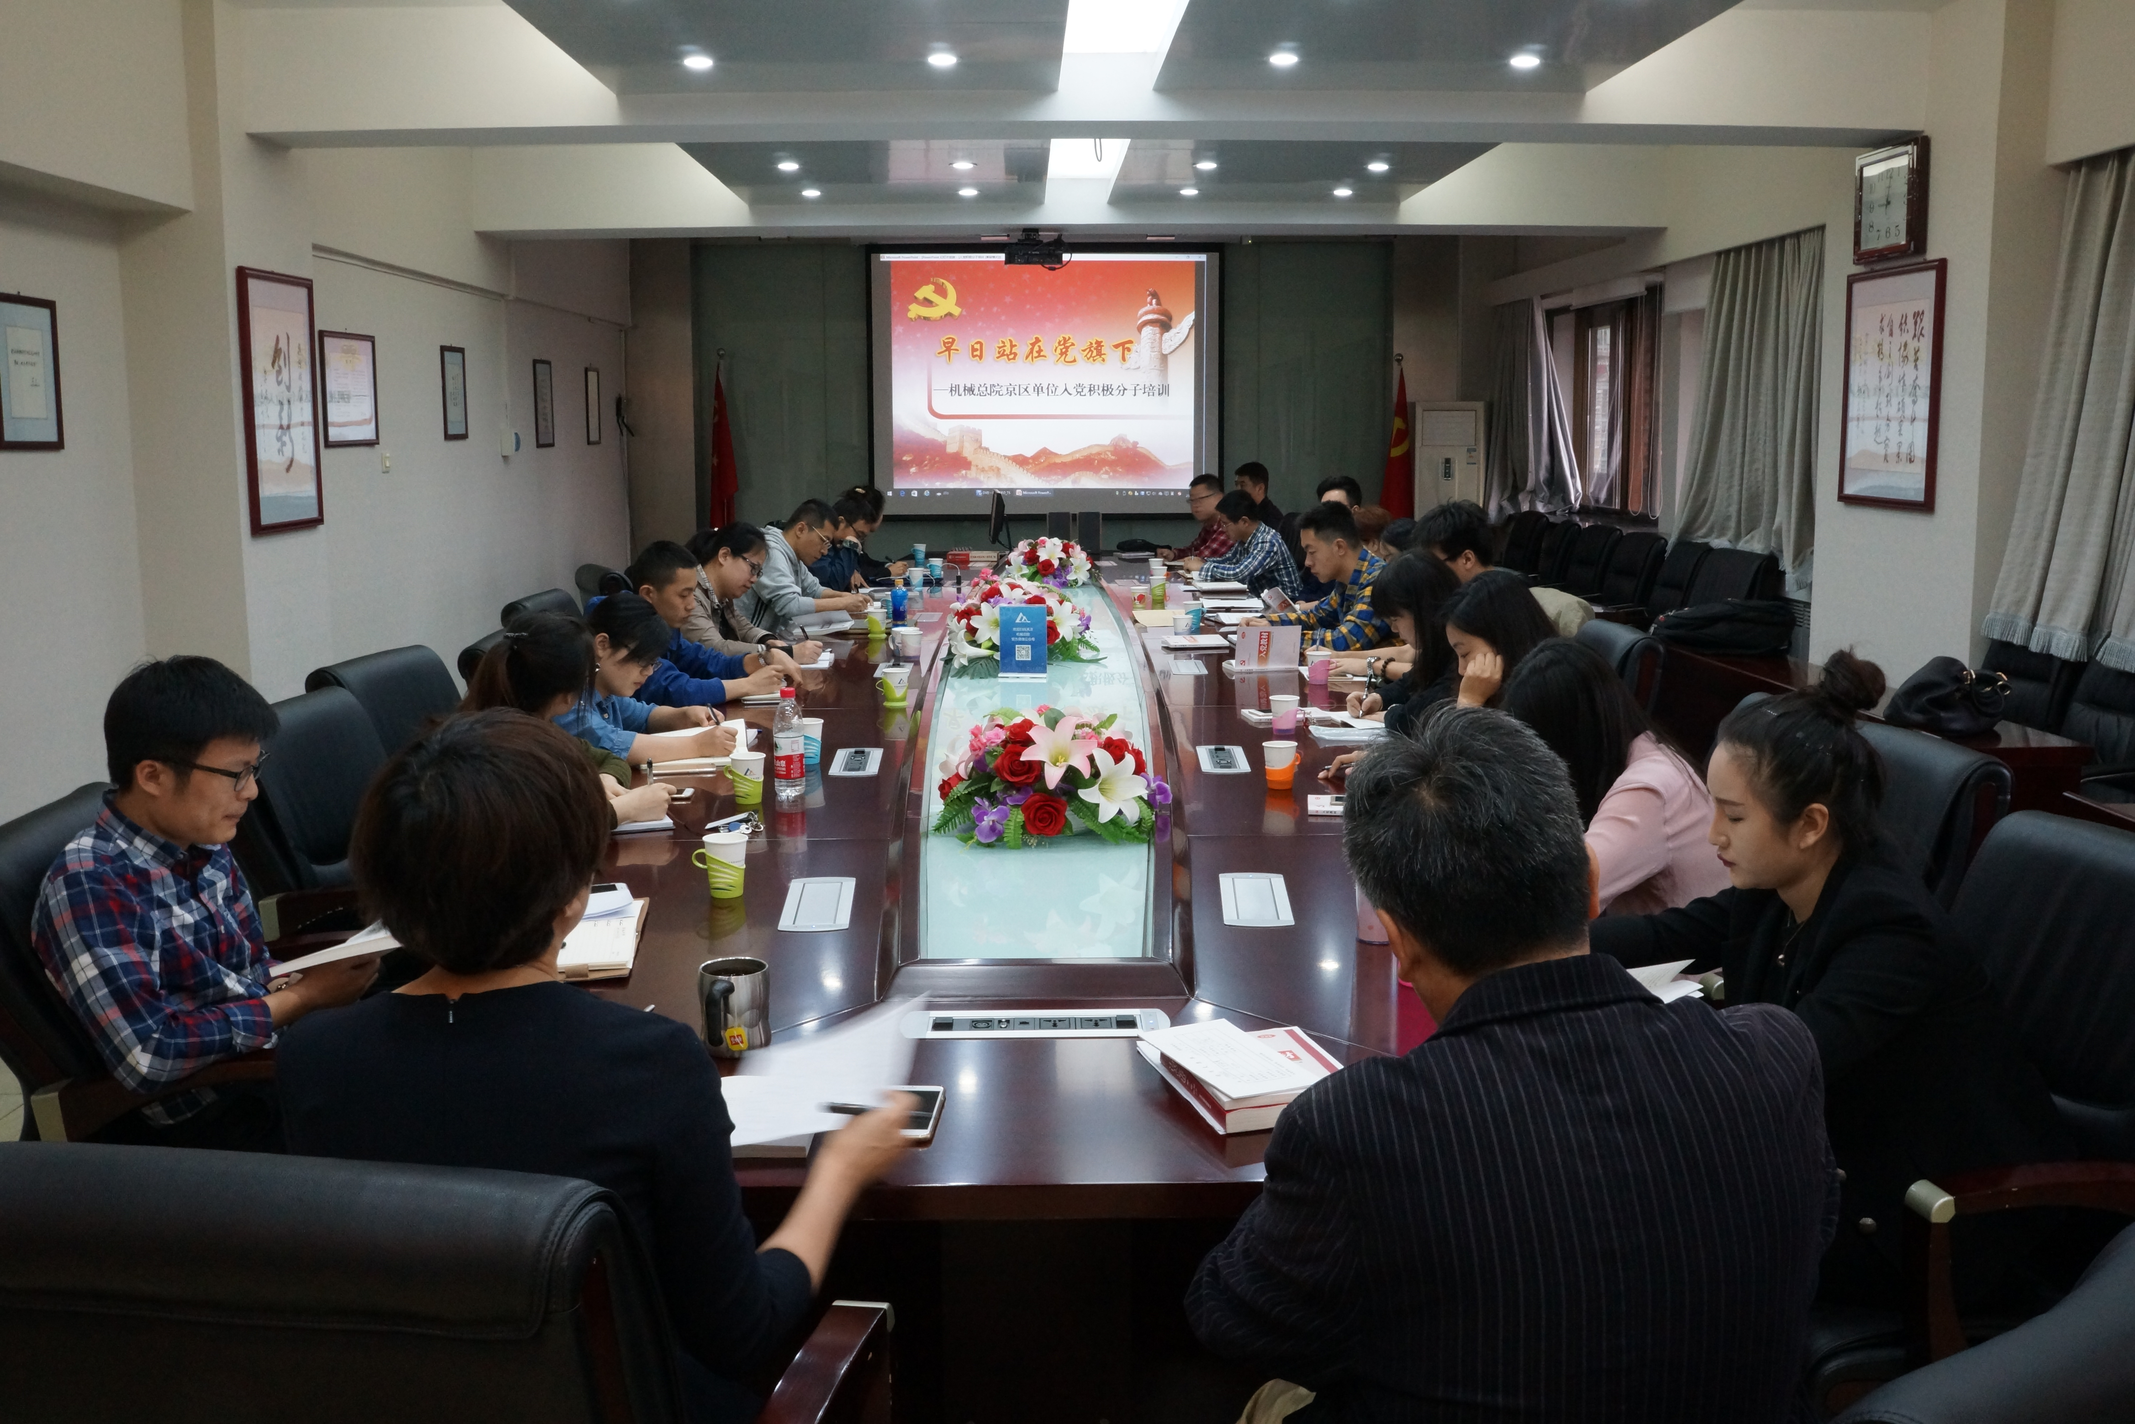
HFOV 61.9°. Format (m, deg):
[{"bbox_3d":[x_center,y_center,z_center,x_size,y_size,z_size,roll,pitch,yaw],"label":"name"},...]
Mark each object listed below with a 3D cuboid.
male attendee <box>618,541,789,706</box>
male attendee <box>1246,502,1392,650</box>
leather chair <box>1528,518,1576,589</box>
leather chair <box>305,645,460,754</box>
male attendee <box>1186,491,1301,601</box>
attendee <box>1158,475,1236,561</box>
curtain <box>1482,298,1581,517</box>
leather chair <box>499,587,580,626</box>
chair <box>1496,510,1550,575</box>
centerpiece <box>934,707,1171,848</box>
[{"bbox_3d":[-1.158,0.090,5.315,0.770,1.187,0.550,0,9,1],"label":"male attendee"},{"bbox_3d":[0.939,-0.078,6.091,0.720,1.280,0.550,-1,9,-5],"label":"male attendee"},{"bbox_3d":[2.681,-0.648,10.663,0.620,1.000,0.580,0,9,-2],"label":"leather chair"},{"bbox_3d":[-1.292,0.364,4.124,0.680,1.010,0.620,0,9,4],"label":"leather chair"},{"bbox_3d":[0.901,-0.528,9.056,0.680,1.210,0.500,-1,9,-1],"label":"male attendee"},{"bbox_3d":[0.794,-0.713,10.190,0.700,1.275,0.530,-2,9,-12],"label":"attendee"},{"bbox_3d":[2.741,-1.793,10.525,0.200,1.260,1.400,-1,9,-1],"label":"curtain"},{"bbox_3d":[-1.337,0.133,5.605,0.680,1.010,0.620,0,9,0],"label":"leather chair"},{"bbox_3d":[2.518,-0.616,10.250,0.570,1.010,0.570,-1,9,-1],"label":"chair"},{"bbox_3d":[-0.032,0.109,3.458,0.450,0.220,0.360,0,9,-2],"label":"centerpiece"}]

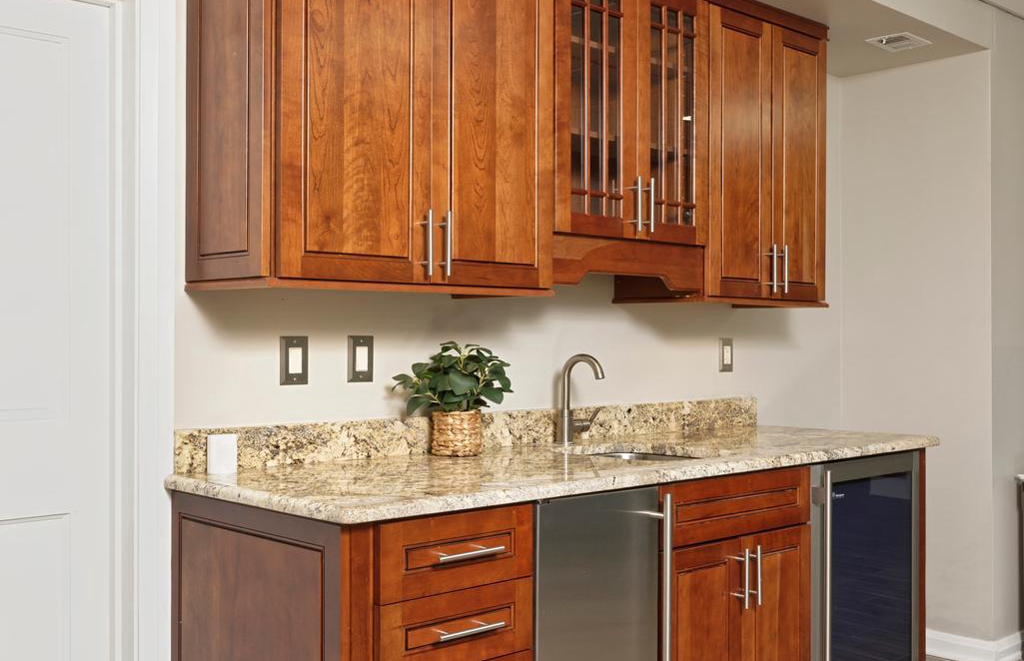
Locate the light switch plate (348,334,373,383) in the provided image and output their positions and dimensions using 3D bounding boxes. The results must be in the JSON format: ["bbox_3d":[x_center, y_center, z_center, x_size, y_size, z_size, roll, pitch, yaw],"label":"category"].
[{"bbox_3d":[-0.426,0.081,2.880,0.083,0.130,0.010,0,0,-41],"label":"light switch plate"}]

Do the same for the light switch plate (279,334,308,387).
[{"bbox_3d":[-0.586,0.083,2.771,0.083,0.131,0.009,0,0,-40],"label":"light switch plate"}]

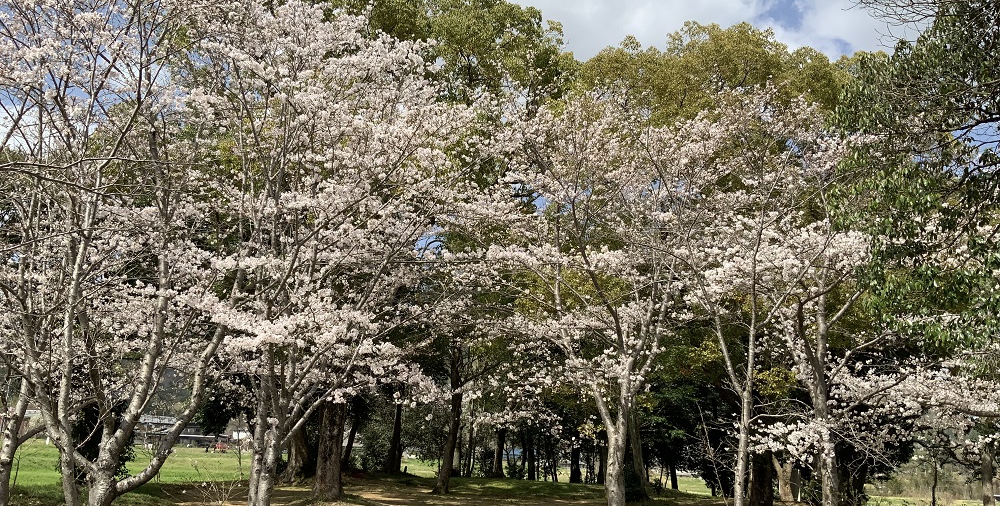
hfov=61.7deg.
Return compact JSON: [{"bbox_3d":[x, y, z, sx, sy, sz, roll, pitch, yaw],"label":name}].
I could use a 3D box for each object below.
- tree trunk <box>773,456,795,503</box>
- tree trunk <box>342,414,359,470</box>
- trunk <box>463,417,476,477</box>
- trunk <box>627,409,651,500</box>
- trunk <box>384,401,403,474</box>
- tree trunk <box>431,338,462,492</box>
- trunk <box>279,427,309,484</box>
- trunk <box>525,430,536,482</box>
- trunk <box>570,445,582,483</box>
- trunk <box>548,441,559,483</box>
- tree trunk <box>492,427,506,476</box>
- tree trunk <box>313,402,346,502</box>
[{"bbox_3d":[11.150,8.902,32.950,0.867,1.751,0.781,3,-14,0],"label":"tree trunk"},{"bbox_3d":[-5.909,7.442,33.118,0.631,2.231,0.568,3,-14,0],"label":"tree trunk"},{"bbox_3d":[-1.489,9.438,40.915,0.683,2.851,0.615,3,-14,0],"label":"trunk"},{"bbox_3d":[4.992,7.242,30.199,0.866,3.227,0.779,3,-14,0],"label":"trunk"},{"bbox_3d":[-4.464,7.719,35.125,0.753,3.024,0.678,3,-14,0],"label":"trunk"},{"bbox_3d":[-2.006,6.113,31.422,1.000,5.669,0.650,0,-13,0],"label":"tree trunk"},{"bbox_3d":[-8.626,8.451,35.000,1.191,2.356,1.050,0,-13,0],"label":"trunk"},{"bbox_3d":[1.452,9.629,39.871,0.571,2.312,0.514,3,-14,0],"label":"trunk"},{"bbox_3d":[3.635,9.997,39.806,0.570,1.751,0.513,3,-14,0],"label":"trunk"},{"bbox_3d":[2.294,8.934,35.917,0.400,1.748,0.350,0,-13,0],"label":"trunk"},{"bbox_3d":[-0.021,8.525,36.008,0.520,2.091,0.450,0,-13,0],"label":"tree trunk"},{"bbox_3d":[-4.840,5.646,23.790,0.962,2.754,0.866,3,-14,0],"label":"tree trunk"}]

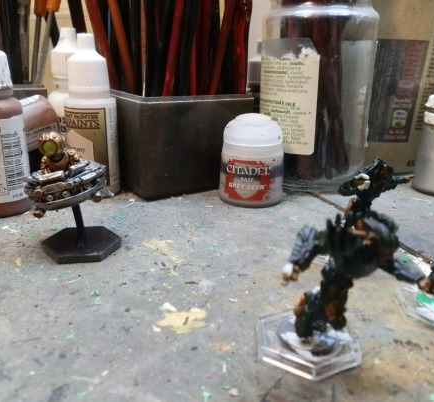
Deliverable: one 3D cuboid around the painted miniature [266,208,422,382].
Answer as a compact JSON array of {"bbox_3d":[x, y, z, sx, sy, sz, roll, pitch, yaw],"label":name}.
[{"bbox_3d":[0.030,0.019,0.104,0.042,0.037,0.028,9,19,22],"label":"painted miniature"}]

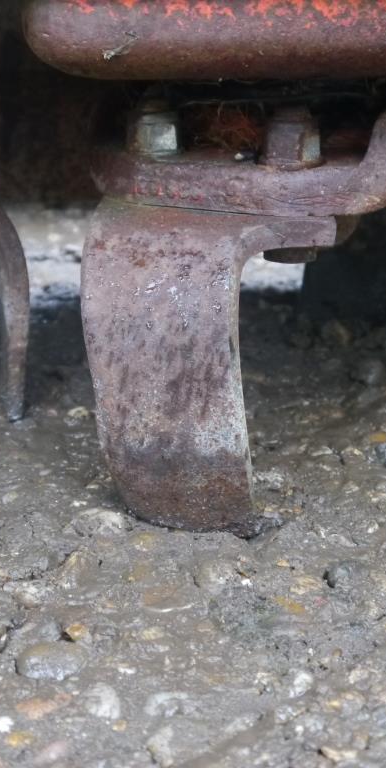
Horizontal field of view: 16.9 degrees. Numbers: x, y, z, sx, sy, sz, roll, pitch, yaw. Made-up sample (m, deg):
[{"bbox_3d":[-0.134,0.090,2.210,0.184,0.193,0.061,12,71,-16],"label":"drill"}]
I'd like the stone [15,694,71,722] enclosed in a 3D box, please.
[{"bbox_3d":[-0.049,0.107,0.429,0.018,0.006,0.011,-4,17,-14],"label":"stone"}]

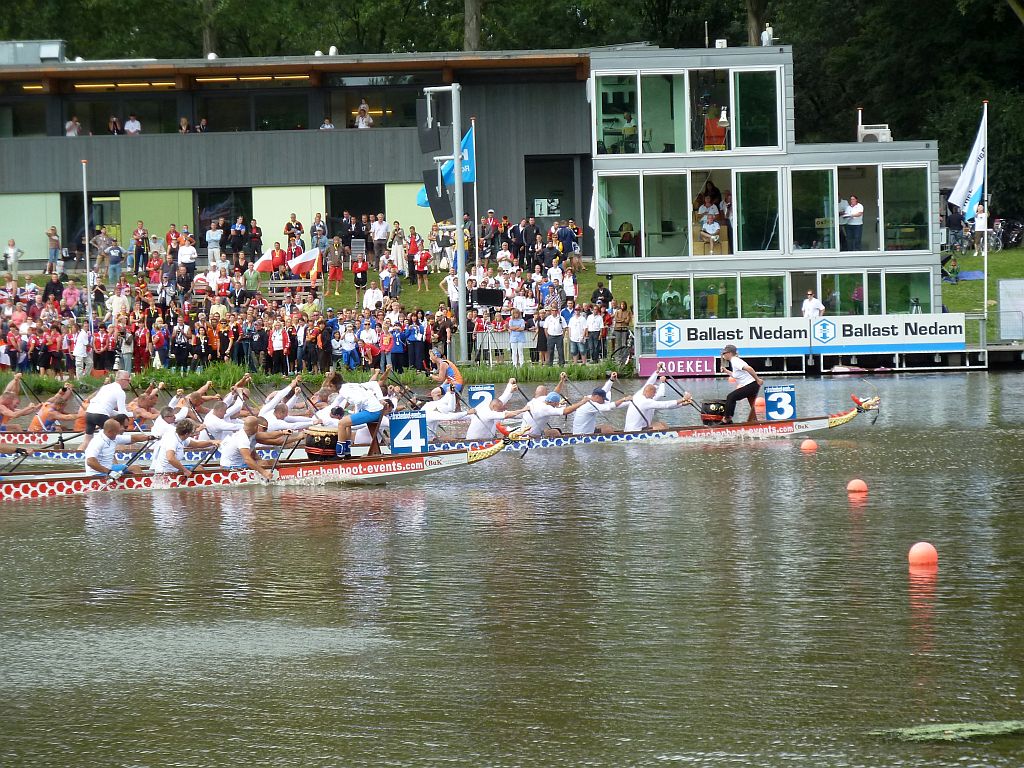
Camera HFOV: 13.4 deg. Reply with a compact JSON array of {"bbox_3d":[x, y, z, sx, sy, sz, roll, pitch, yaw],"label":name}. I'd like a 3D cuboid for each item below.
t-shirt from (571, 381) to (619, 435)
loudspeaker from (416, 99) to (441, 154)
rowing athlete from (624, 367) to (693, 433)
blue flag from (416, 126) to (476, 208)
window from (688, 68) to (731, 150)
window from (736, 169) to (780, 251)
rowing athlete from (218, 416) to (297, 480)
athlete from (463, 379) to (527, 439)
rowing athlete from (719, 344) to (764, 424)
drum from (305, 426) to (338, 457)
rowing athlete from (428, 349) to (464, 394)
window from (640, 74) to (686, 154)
[{"bbox_3d":[1.258,0.356,65.900,0.680,0.780,0.520,-1,1,2],"label":"t-shirt"},{"bbox_3d":[-2.472,-7.668,129.500,0.600,1.600,0.500,-1,1,23],"label":"loudspeaker"},{"bbox_3d":[2.289,0.322,68.400,1.080,1.100,0.600,-2,1,-1],"label":"rowing athlete"},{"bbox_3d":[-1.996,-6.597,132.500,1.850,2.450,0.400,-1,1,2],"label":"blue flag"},{"bbox_3d":[5.909,-8.153,130.100,1.250,2.400,0.100,-2,1,4],"label":"window"},{"bbox_3d":[7.187,-5.059,126.786,1.240,2.310,0.100,-1,1,2],"label":"window"},{"bbox_3d":[-3.137,0.832,53.600,0.950,0.880,0.600,-1,1,12],"label":"rowing athlete"},{"bbox_3d":[-0.239,0.501,67.000,1.000,1.180,0.620,-1,1,2],"label":"athlete"},{"bbox_3d":[3.552,0.008,67.300,0.740,1.260,0.520,-1,1,2],"label":"rowing athlete"},{"bbox_3d":[-2.303,0.725,53.400,0.470,0.450,0.470,-1,1,2],"label":"drum"},{"bbox_3d":[-1.182,-0.081,78.500,0.680,1.180,0.500,-2,1,0],"label":"rowing athlete"},{"bbox_3d":[4.419,-7.861,126.836,1.290,2.300,0.100,-1,1,2],"label":"window"}]

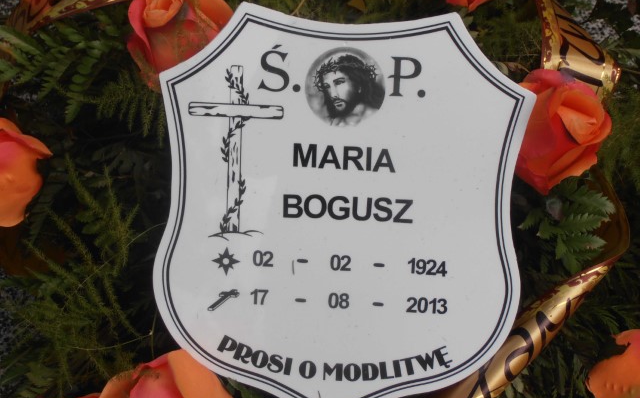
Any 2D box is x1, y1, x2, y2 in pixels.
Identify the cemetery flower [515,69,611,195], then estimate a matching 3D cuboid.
[{"bbox_3d":[0.144,-0.040,0.970,0.066,0.058,0.066,-12,90,-37],"label":"cemetery flower"}]

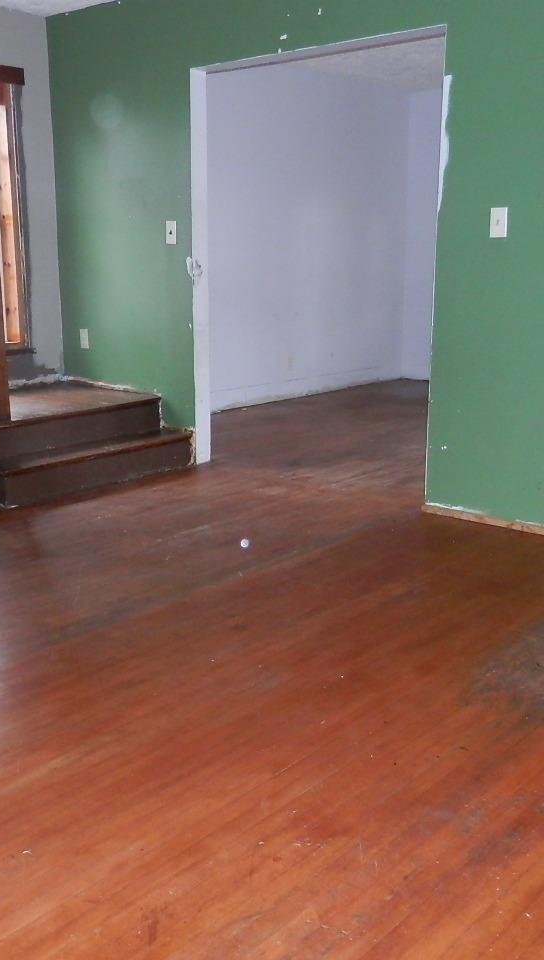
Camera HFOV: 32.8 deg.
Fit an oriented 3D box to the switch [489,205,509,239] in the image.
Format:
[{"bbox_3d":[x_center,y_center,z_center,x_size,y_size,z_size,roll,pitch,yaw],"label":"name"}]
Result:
[{"bbox_3d":[0.898,-1.020,3.661,0.070,0.114,0.014,11,17,38],"label":"switch"}]

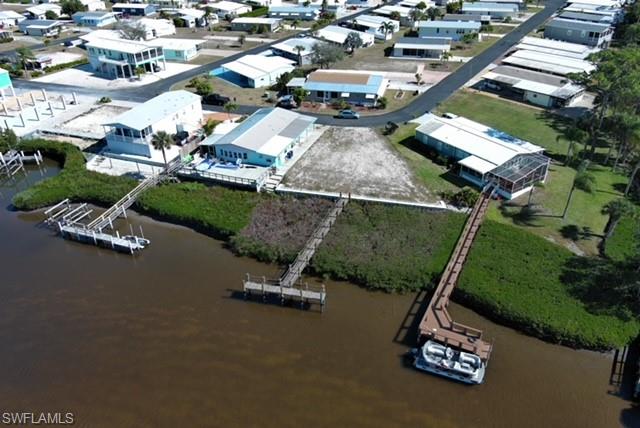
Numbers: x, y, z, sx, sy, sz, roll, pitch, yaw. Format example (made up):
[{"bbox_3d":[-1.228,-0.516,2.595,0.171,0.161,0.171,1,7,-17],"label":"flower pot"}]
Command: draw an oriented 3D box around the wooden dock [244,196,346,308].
[{"bbox_3d":[-0.781,3.469,64.517,9.041,2.500,22.337,8,31,16],"label":"wooden dock"}]

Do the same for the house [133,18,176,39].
[{"bbox_3d":[-57.769,-63.422,177.380,9.500,4.200,12.200,19,36,31],"label":"house"}]

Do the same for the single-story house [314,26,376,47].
[{"bbox_3d":[7.211,-52.939,155.108,12.300,3.400,18.500,-25,40,-34],"label":"single-story house"}]

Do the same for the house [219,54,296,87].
[{"bbox_3d":[-14.462,-35.650,127.535,14.800,3.300,14.700,-25,40,-34],"label":"house"}]

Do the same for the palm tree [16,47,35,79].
[{"bbox_3d":[-76.940,-39.350,135.170,5.170,7.420,4.880,14,37,24],"label":"palm tree"}]

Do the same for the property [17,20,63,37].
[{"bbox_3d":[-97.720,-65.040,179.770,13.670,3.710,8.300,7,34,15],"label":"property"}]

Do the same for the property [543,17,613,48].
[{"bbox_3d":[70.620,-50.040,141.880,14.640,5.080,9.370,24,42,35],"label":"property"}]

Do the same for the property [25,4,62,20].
[{"bbox_3d":[-115.171,-83.247,213.547,10.000,4.100,12.500,12,32,21],"label":"property"}]

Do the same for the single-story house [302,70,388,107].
[{"bbox_3d":[5.636,-28.231,115.378,16.600,3.600,13.200,5,32,7],"label":"single-story house"}]

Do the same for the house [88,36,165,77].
[{"bbox_3d":[-53.560,-43.104,140.520,20.831,7.222,10.440,19,37,29],"label":"house"}]

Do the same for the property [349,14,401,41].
[{"bbox_3d":[16.920,-57.430,159.000,8.590,3.510,15.620,-30,42,-35],"label":"property"}]

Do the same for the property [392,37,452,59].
[{"bbox_3d":[29.884,-48.525,149.489,14.562,3.698,11.286,9,33,16],"label":"property"}]

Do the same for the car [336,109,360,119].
[{"bbox_3d":[6.021,-20.201,103.302,4.400,1.500,1.800,4,30,9],"label":"car"}]

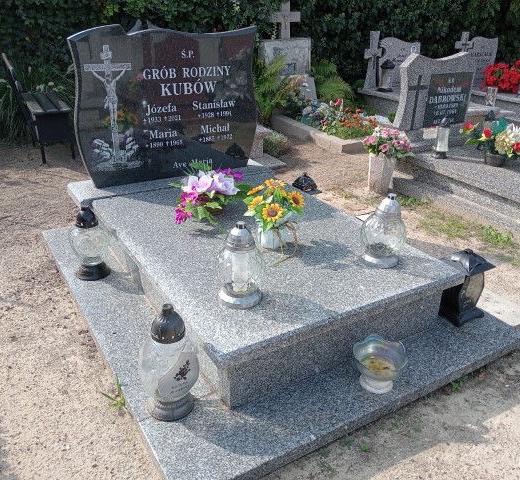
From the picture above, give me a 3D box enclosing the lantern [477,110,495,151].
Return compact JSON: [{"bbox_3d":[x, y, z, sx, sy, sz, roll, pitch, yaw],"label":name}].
[{"bbox_3d":[1.767,-0.860,4.014,0.103,0.293,0.103,-14,29,-27],"label":"lantern"}]

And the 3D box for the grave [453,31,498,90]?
[{"bbox_3d":[2.858,-2.482,6.961,0.834,0.628,0.082,-14,29,-27],"label":"grave"}]

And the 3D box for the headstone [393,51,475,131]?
[{"bbox_3d":[1.369,-1.171,4.011,0.747,0.556,0.077,-14,29,-27],"label":"headstone"}]

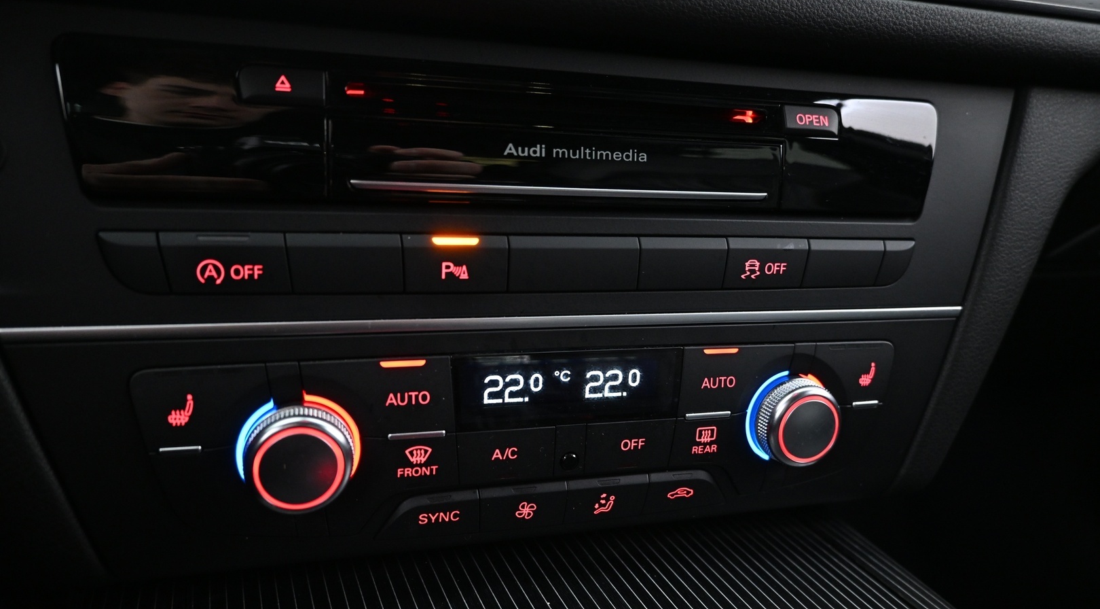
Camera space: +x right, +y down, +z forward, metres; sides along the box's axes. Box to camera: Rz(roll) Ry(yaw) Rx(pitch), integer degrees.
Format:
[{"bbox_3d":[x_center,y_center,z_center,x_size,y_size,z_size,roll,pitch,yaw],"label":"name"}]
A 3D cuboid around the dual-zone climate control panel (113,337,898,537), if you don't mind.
[{"bbox_3d":[0.006,0.041,0.221,0.232,0.054,0.024,-1,13,-17],"label":"dual-zone climate control panel"}]

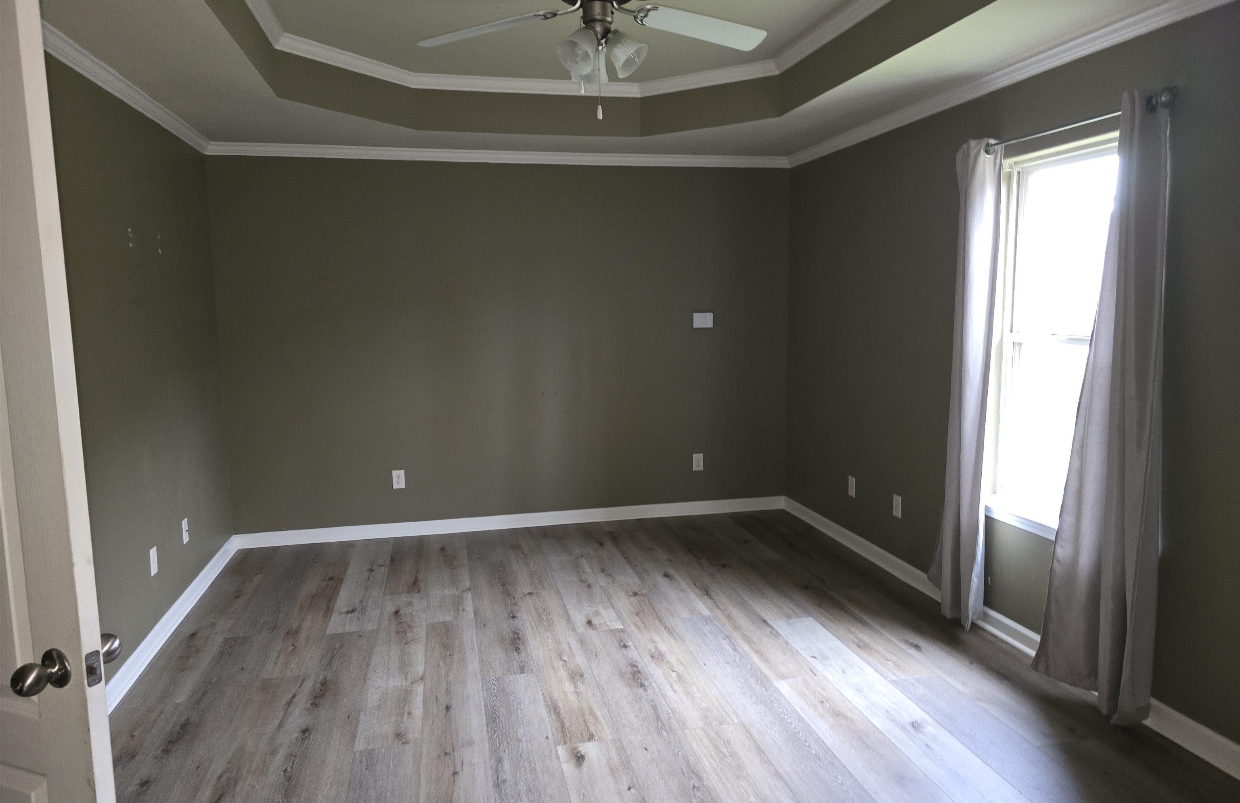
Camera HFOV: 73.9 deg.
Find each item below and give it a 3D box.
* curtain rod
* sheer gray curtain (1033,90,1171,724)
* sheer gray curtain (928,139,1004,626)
[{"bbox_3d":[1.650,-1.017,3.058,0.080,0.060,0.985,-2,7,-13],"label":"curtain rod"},{"bbox_3d":[1.718,0.030,2.922,0.120,2.150,0.485,-2,7,-13],"label":"sheer gray curtain"},{"bbox_3d":[1.542,-0.065,3.709,0.115,2.150,0.420,-2,7,-13],"label":"sheer gray curtain"}]

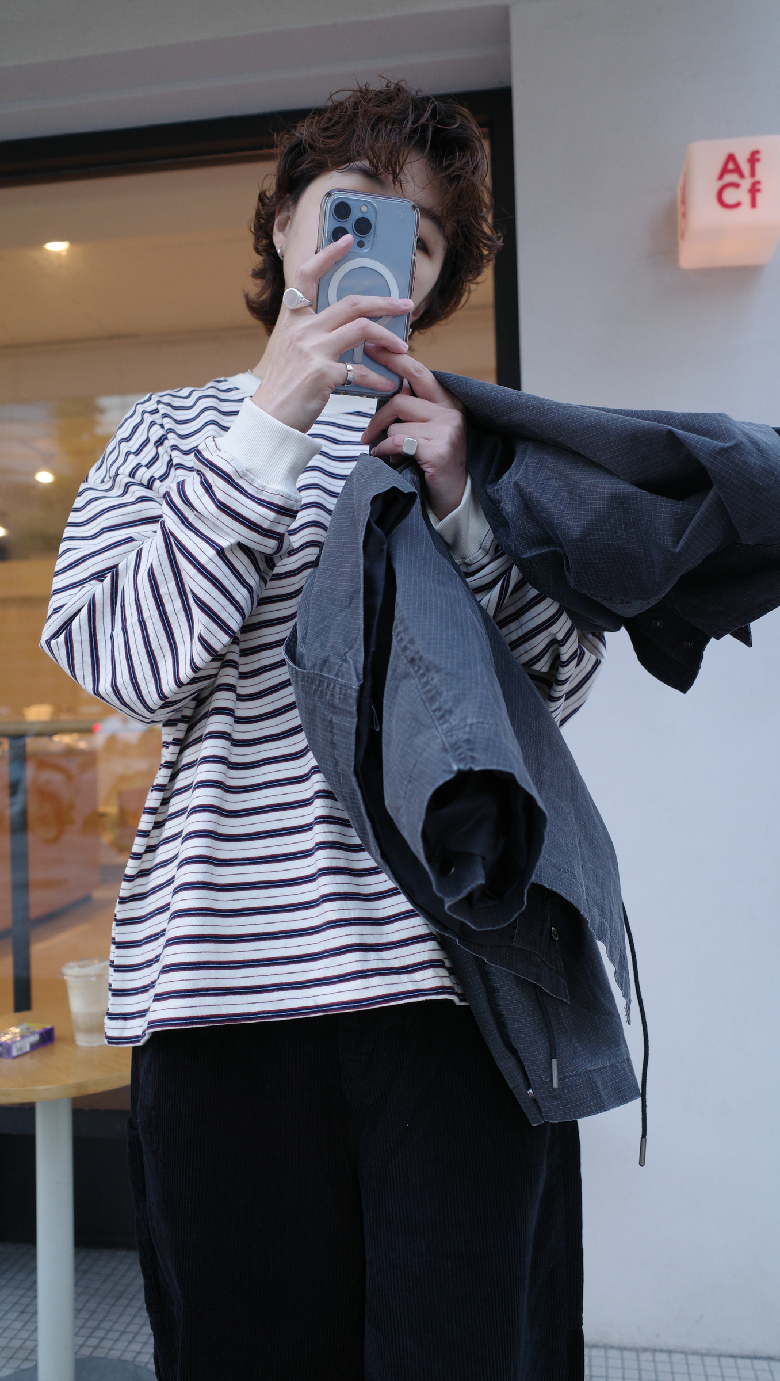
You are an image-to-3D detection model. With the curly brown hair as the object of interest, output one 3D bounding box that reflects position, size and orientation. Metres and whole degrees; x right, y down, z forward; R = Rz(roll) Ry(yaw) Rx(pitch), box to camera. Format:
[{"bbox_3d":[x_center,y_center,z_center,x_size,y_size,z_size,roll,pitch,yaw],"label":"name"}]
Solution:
[{"bbox_3d":[-0.015,-0.466,1.030,0.240,0.235,0.250,16,-1,-19],"label":"curly brown hair"}]

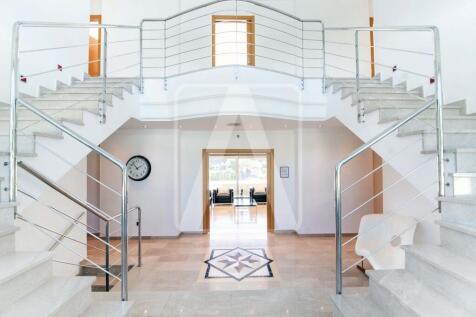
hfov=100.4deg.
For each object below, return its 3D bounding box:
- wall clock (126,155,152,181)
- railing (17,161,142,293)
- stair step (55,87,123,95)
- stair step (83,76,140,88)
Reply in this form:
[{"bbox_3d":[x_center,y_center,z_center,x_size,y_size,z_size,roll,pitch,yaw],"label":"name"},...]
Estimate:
[{"bbox_3d":[-2.238,0.229,4.481,0.580,0.580,0.060,0,-1,-1],"label":"wall clock"},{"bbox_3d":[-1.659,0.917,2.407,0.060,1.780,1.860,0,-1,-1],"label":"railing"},{"bbox_3d":[-2.295,-0.998,3.209,1.040,0.180,0.300,0,-1,-1],"label":"stair step"},{"bbox_3d":[-2.303,-1.364,3.754,1.040,0.180,0.300,0,-1,-1],"label":"stair step"}]

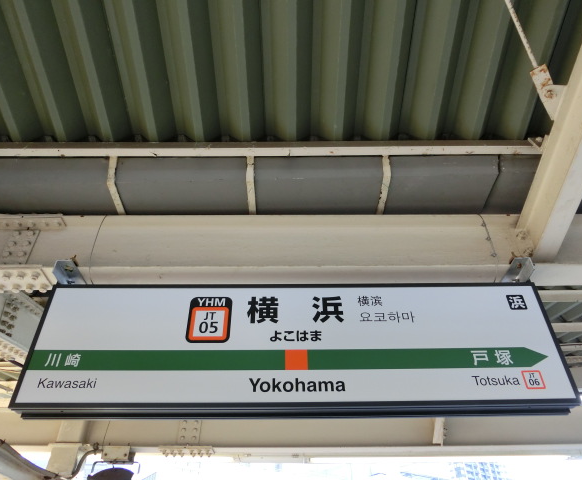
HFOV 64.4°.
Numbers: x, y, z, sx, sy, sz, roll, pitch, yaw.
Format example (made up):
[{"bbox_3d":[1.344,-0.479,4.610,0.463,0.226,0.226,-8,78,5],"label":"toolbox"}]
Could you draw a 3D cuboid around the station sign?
[{"bbox_3d":[0.018,0.399,1.738,1.920,0.485,0.104,0,-38,-1],"label":"station sign"}]

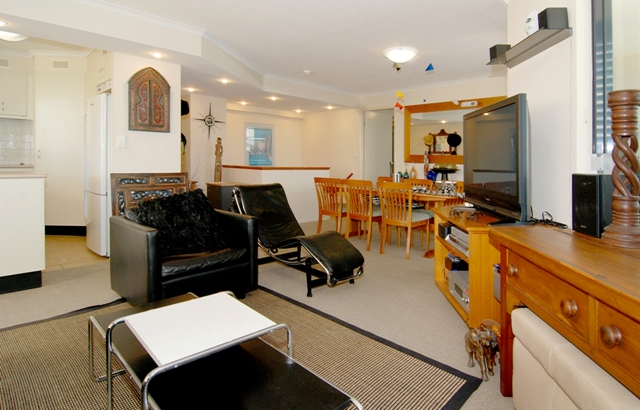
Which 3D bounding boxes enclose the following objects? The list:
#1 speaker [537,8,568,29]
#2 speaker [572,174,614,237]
[{"bbox_3d":[1.235,-0.984,1.690,0.110,0.110,0.080,1,7,5],"label":"speaker"},{"bbox_3d":[1.370,0.000,1.510,0.230,0.285,0.180,1,5,6],"label":"speaker"}]

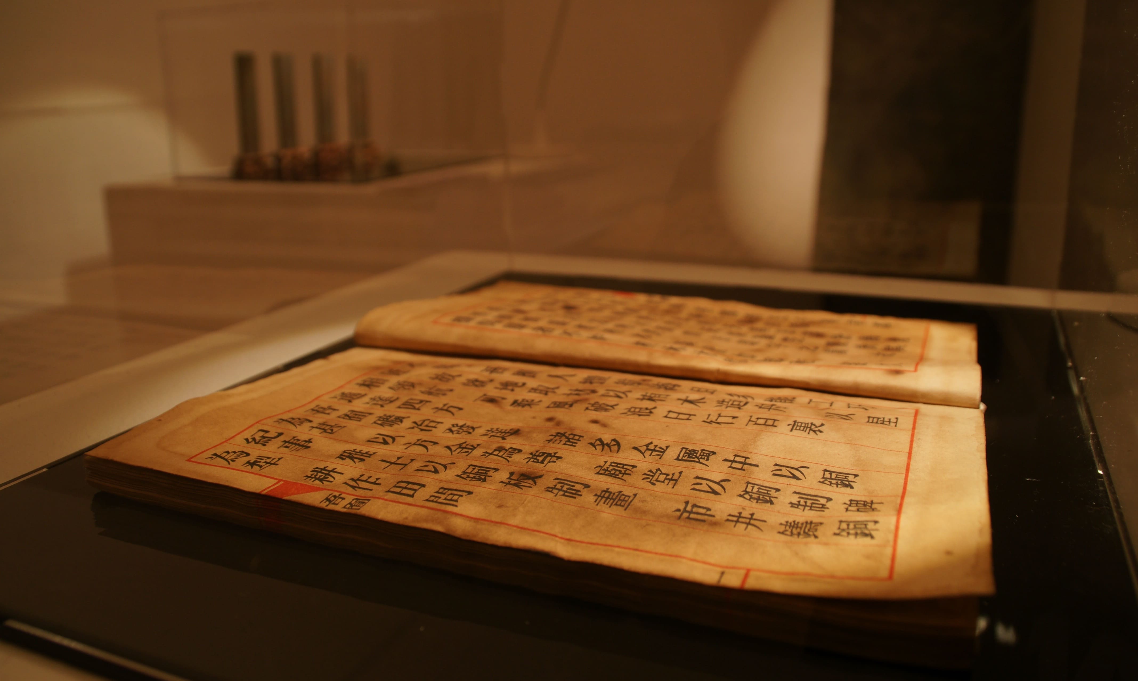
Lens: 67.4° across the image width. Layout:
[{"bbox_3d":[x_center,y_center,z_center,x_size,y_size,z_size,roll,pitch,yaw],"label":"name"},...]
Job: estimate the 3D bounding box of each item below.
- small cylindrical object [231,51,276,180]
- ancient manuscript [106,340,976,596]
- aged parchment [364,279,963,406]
[{"bbox_3d":[-0.543,-0.381,1.449,0.056,0.205,0.056,6,18,24],"label":"small cylindrical object"},{"bbox_3d":[-0.007,0.036,0.316,0.287,0.021,0.154,5,18,22],"label":"ancient manuscript"},{"bbox_3d":[0.051,-0.005,0.436,0.289,0.024,0.154,6,18,23],"label":"aged parchment"}]

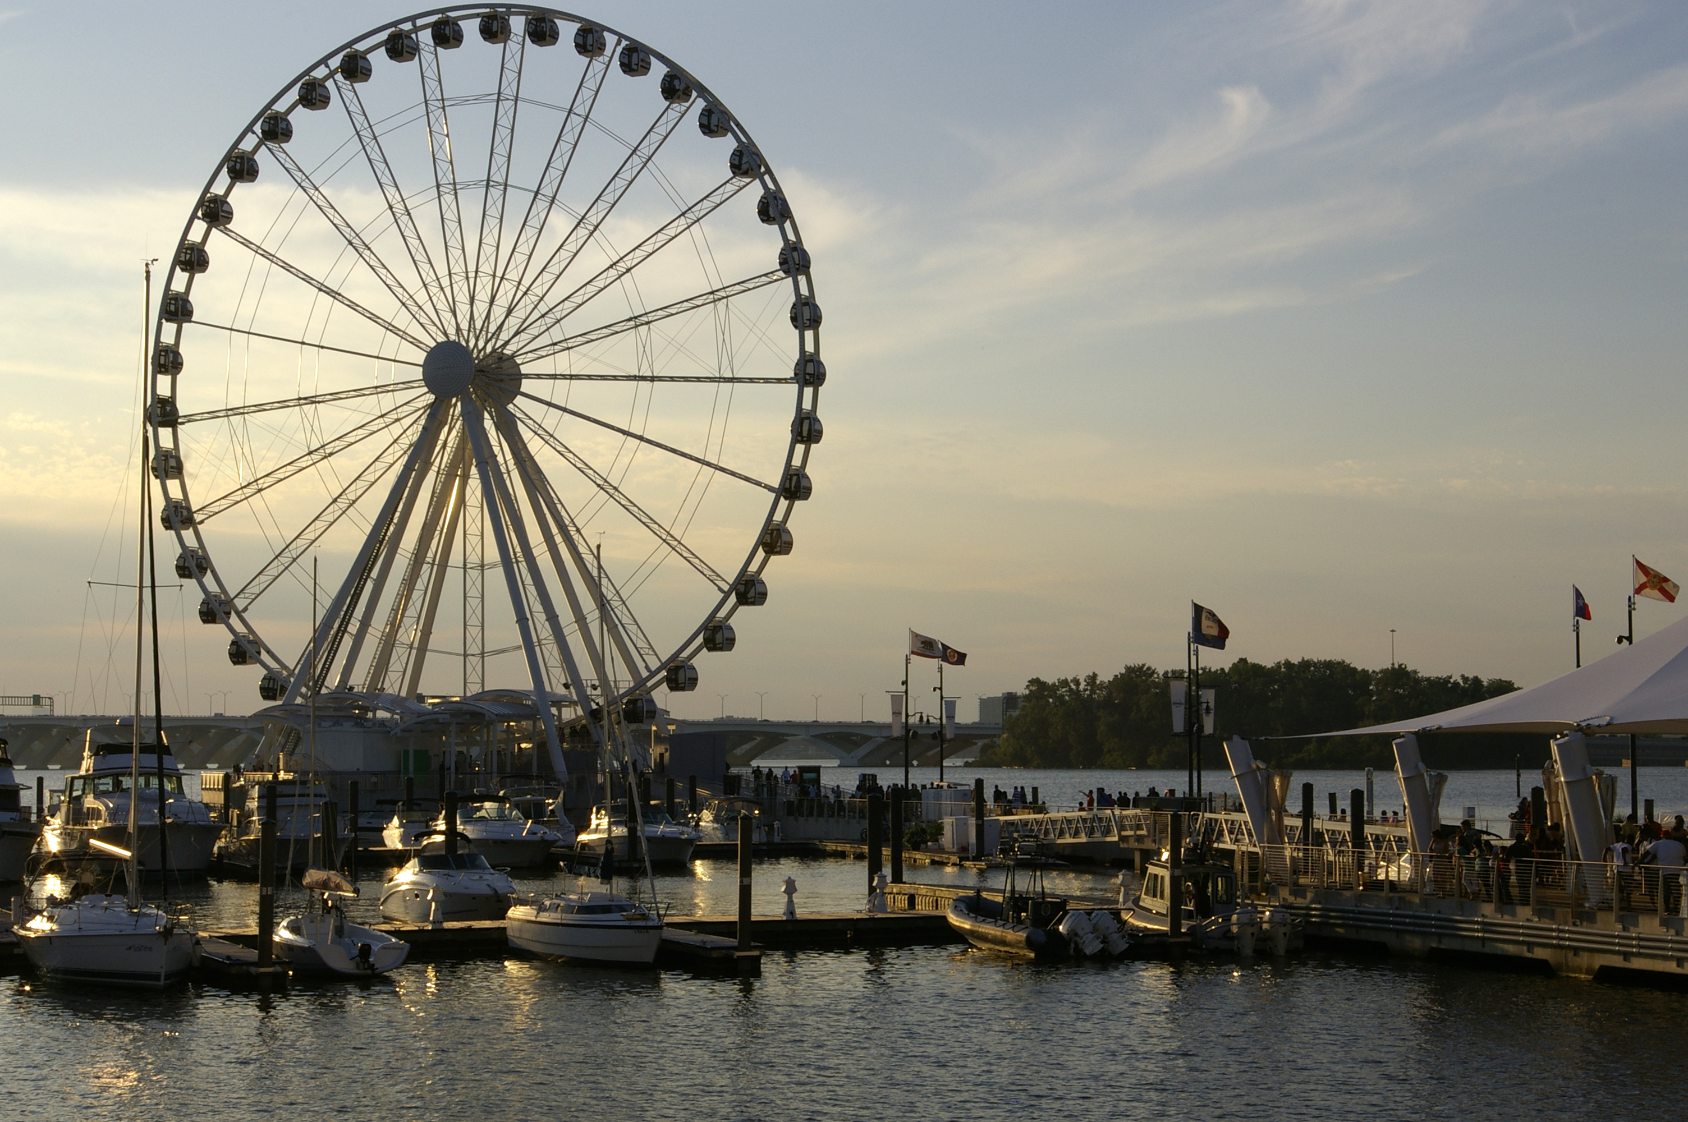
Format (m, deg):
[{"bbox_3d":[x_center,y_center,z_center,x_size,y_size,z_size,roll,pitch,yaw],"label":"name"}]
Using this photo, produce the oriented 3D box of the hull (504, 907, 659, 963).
[{"bbox_3d":[-6.090,9.391,75.328,2.350,1.150,7.800,2,-4,-27],"label":"hull"}]

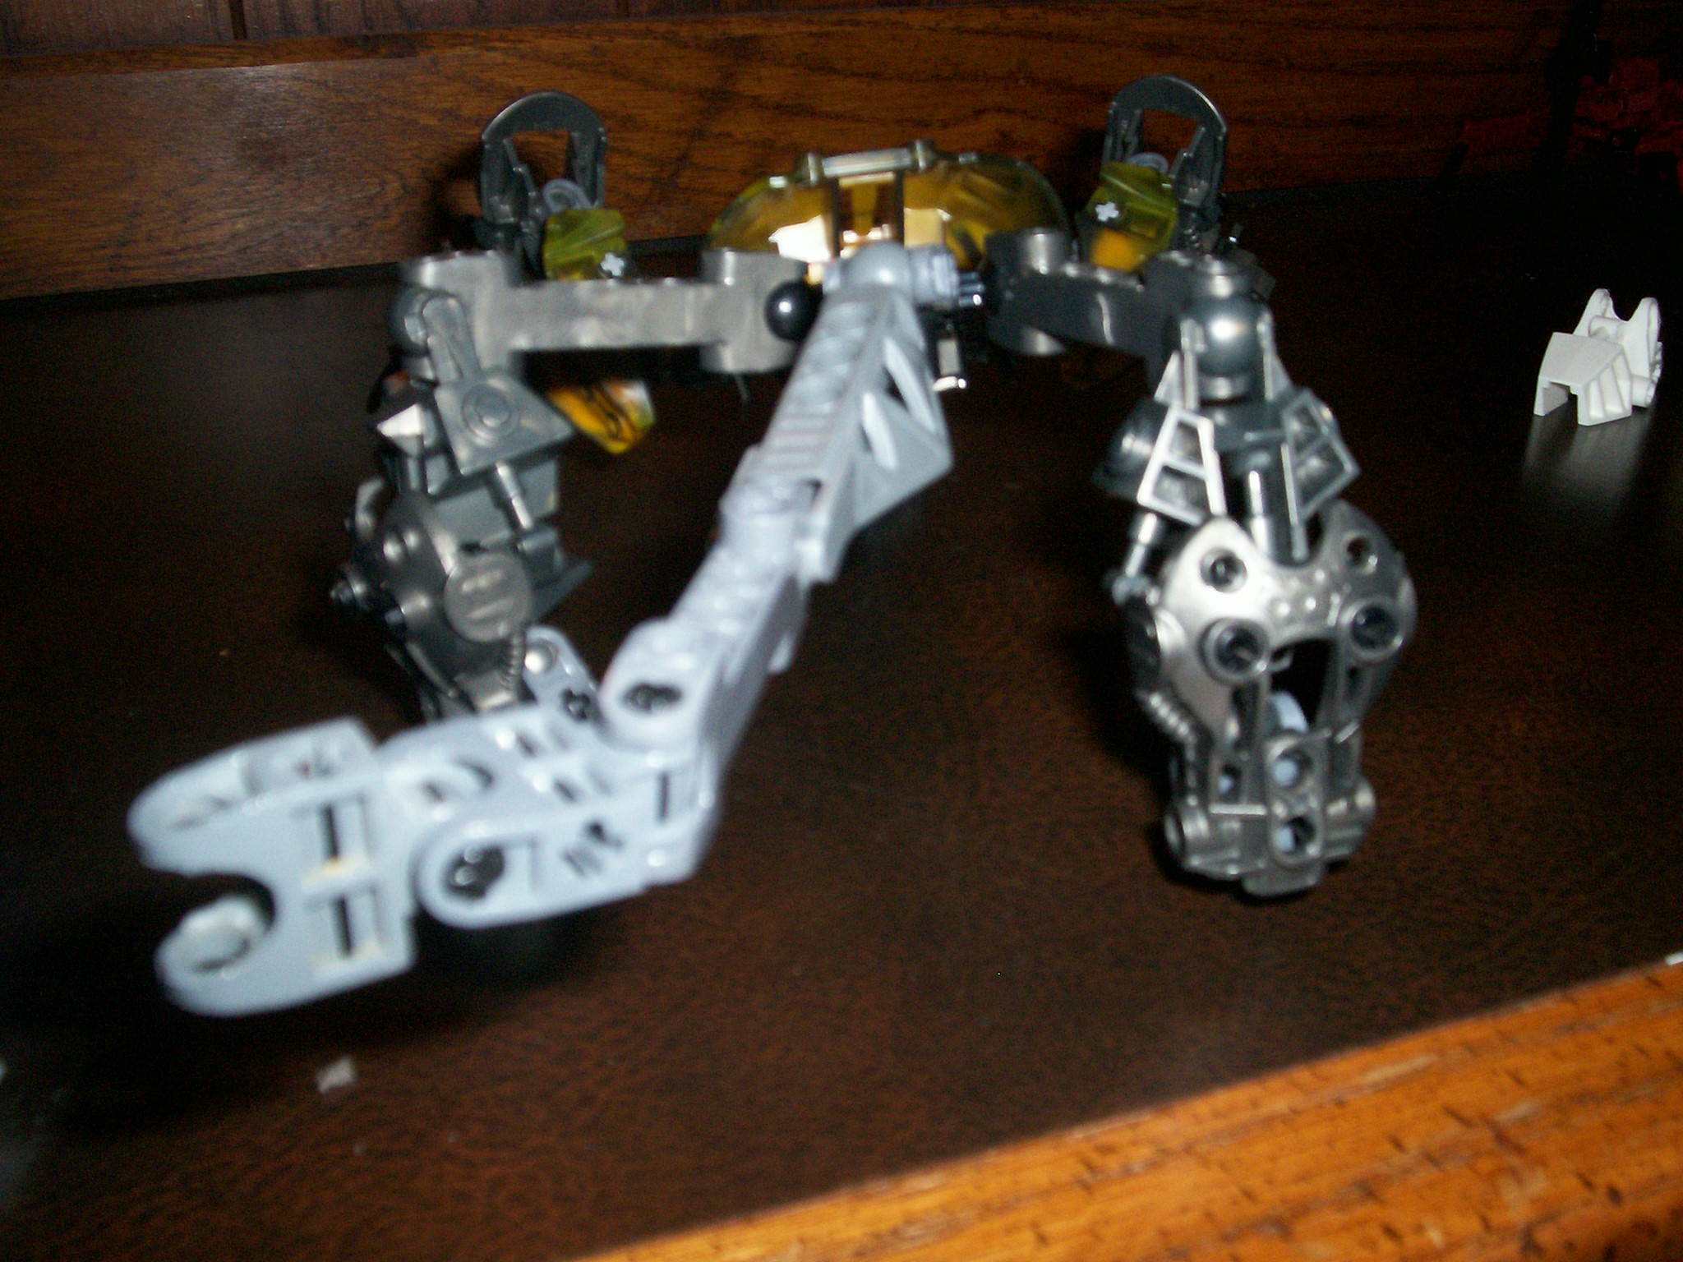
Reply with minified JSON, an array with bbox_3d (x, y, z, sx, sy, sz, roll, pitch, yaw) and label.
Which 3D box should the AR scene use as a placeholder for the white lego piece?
[{"bbox_3d":[0.159,-0.058,0.368,0.027,0.023,0.017,-22,32,-40],"label":"white lego piece"}]

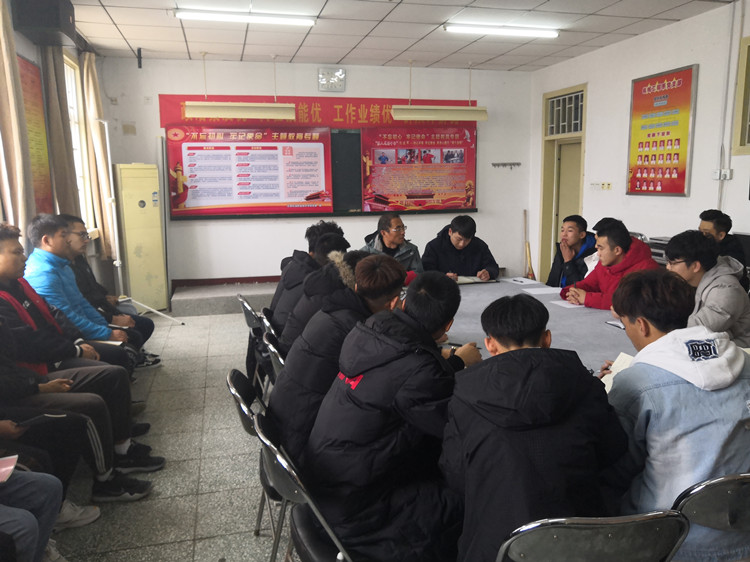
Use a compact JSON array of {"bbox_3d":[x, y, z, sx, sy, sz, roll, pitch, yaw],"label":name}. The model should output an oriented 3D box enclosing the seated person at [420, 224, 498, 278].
[{"bbox_3d":[0.706,0.078,4.794,0.610,1.240,0.750,-3,10,-11],"label":"seated person"}]

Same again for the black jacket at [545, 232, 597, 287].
[{"bbox_3d":[1.529,-0.040,4.602,0.480,0.660,0.520,-8,12,-36],"label":"black jacket"}]

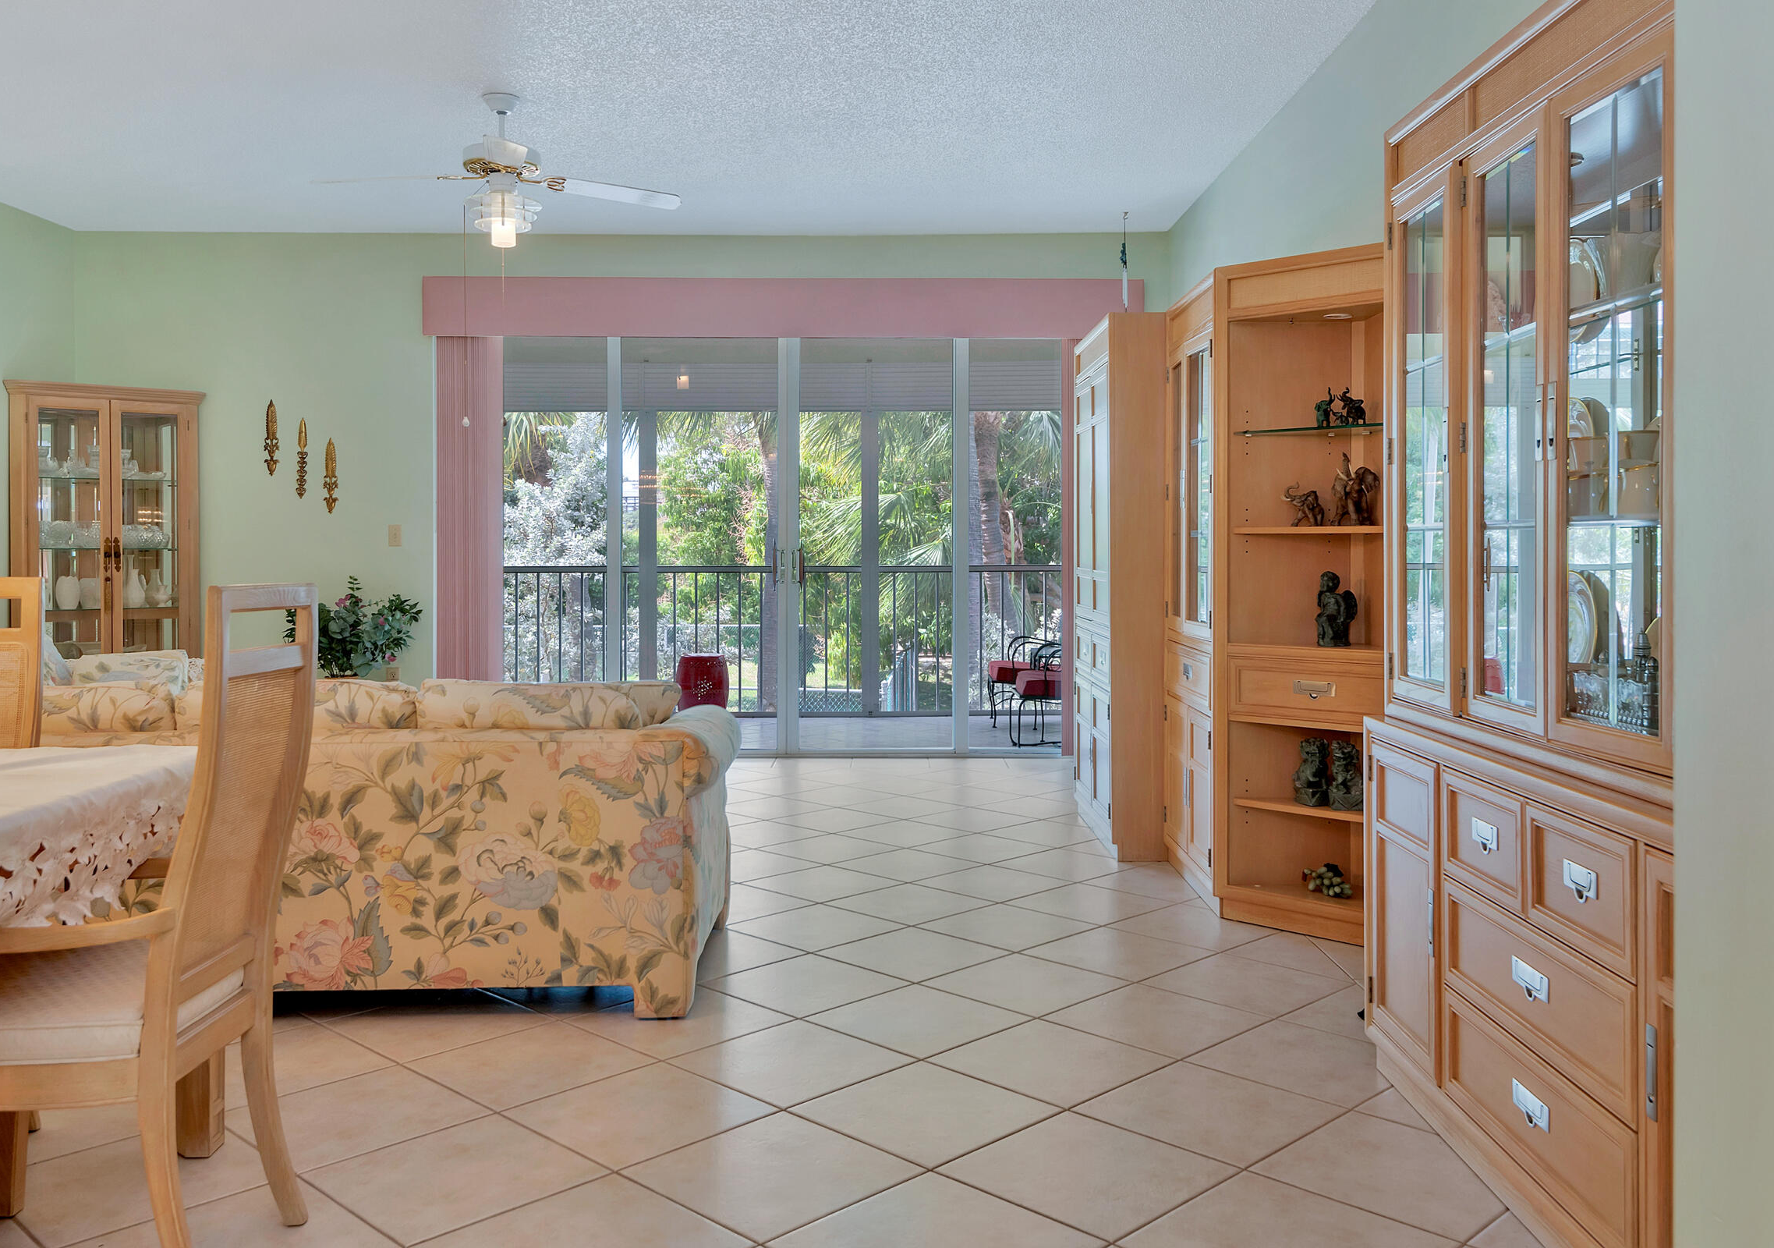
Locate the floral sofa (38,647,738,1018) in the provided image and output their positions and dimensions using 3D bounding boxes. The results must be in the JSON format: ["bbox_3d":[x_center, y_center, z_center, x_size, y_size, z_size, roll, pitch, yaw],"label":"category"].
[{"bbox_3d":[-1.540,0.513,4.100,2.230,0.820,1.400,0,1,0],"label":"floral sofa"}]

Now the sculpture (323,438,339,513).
[{"bbox_3d":[-3.084,-0.822,7.770,0.085,0.420,0.045,0,1,0],"label":"sculpture"}]

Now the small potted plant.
[{"bbox_3d":[-2.164,0.056,5.700,0.550,0.490,0.500,0,1,0],"label":"small potted plant"}]

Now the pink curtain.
[{"bbox_3d":[-2.298,-0.447,7.700,0.385,2.310,0.130,0,1,0],"label":"pink curtain"}]

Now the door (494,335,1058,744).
[{"bbox_3d":[-0.565,-0.453,7.800,3.450,2.360,0.120,0,1,0],"label":"door"}]

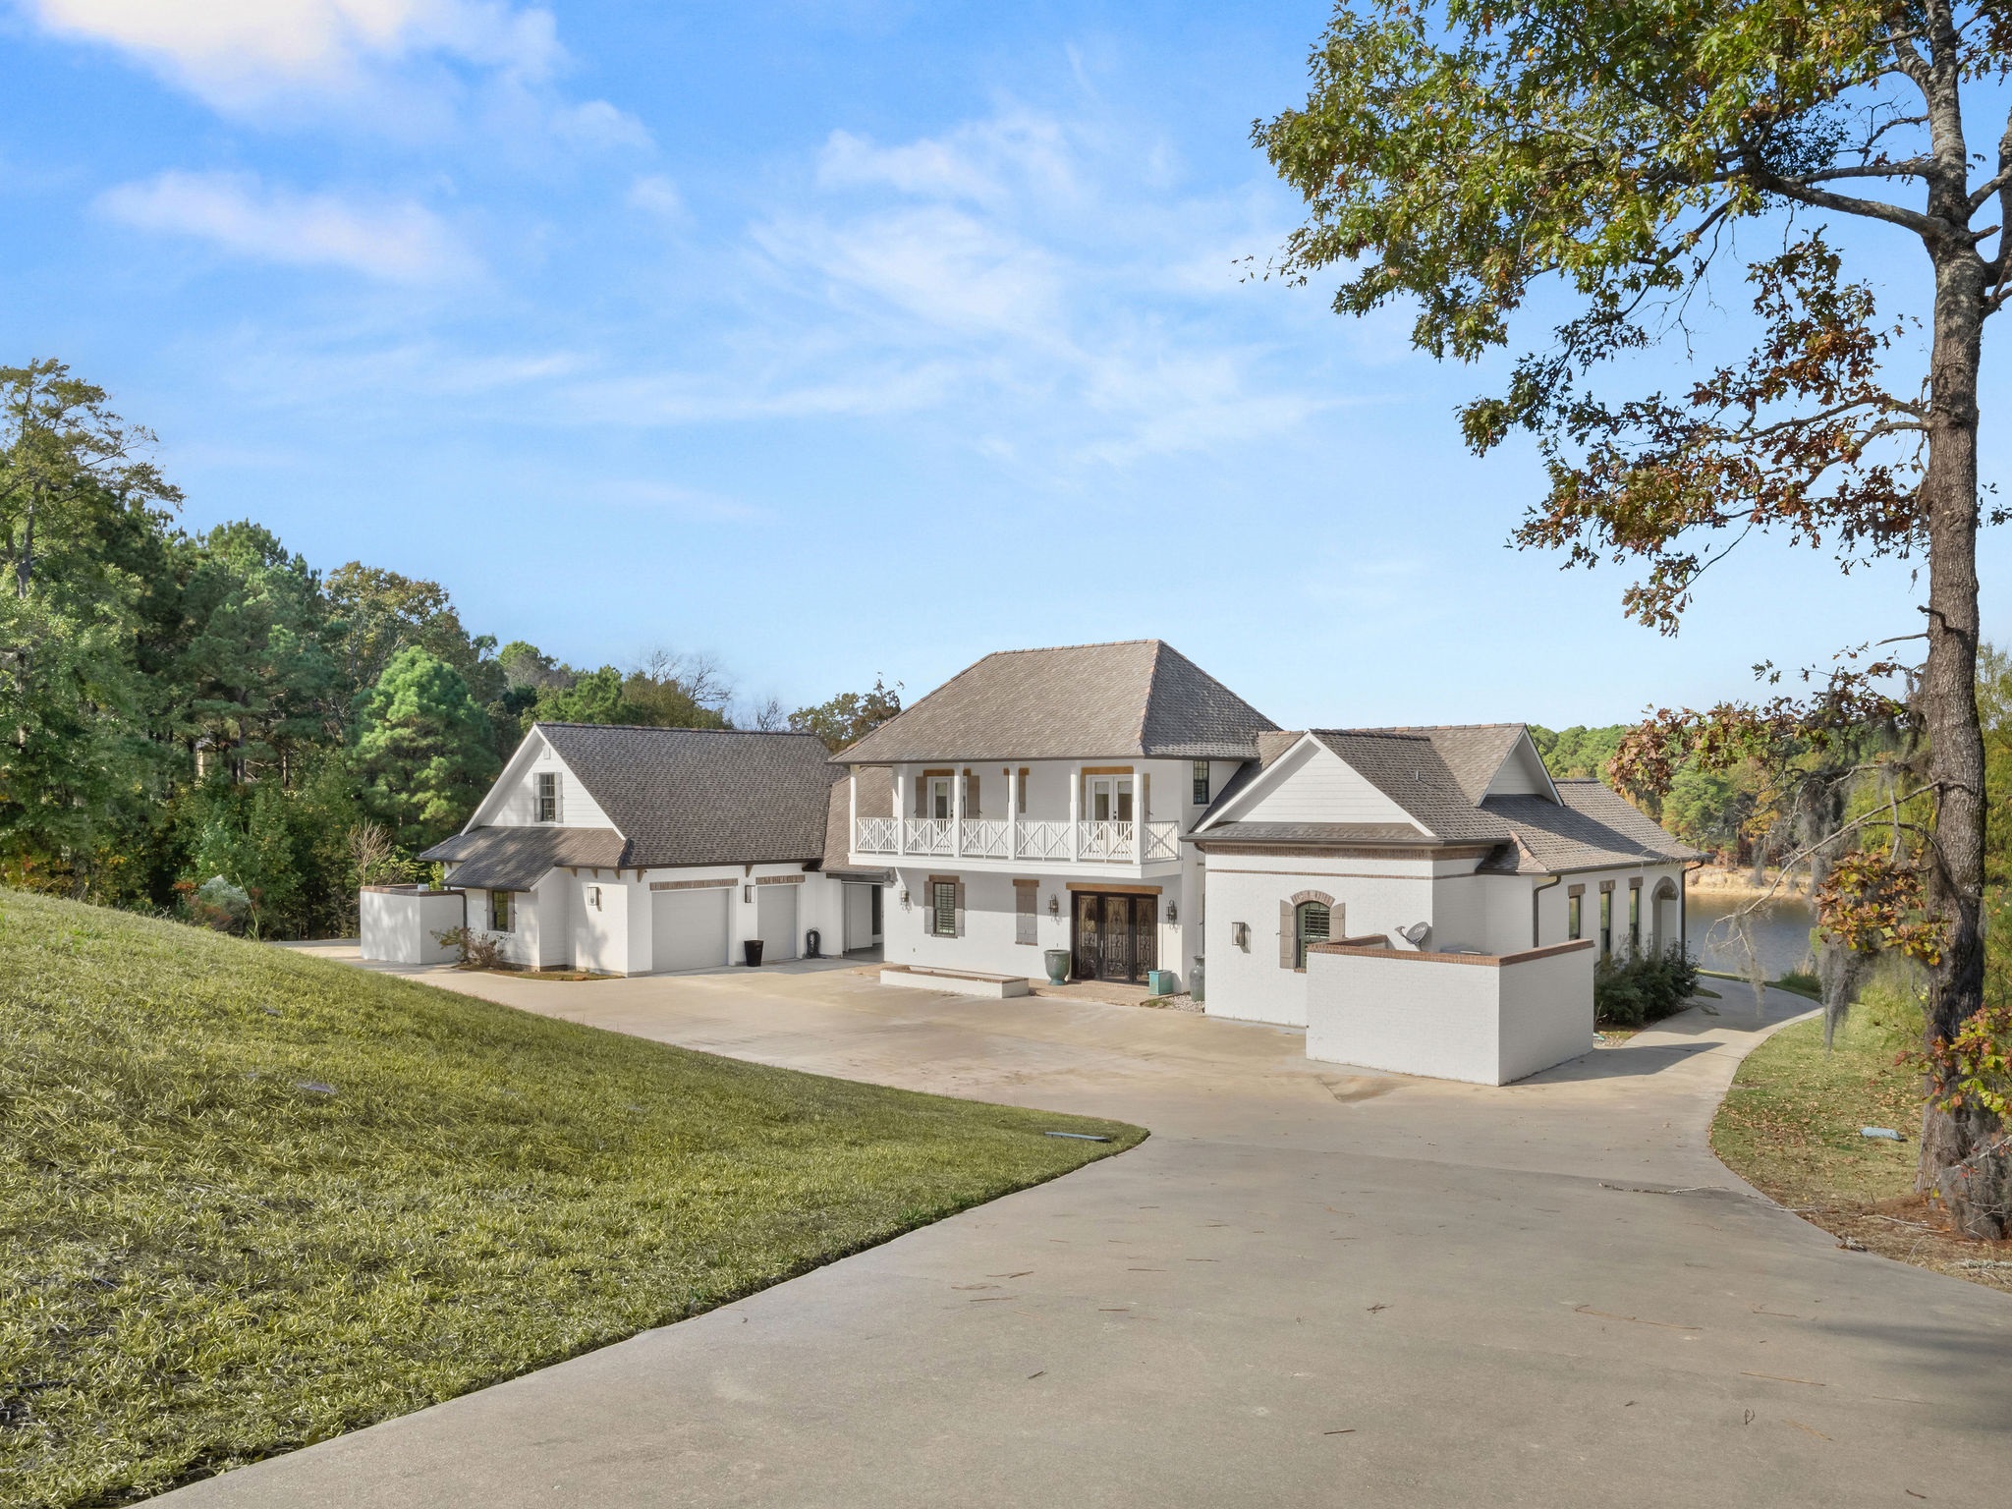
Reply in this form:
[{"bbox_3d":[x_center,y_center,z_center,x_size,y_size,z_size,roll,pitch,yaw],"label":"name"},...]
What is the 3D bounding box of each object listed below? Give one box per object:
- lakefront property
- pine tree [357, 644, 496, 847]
[{"bbox_3d":[0.317,1.640,43.652,36.300,10.300,22.400,-2,-2,42],"label":"lakefront property"},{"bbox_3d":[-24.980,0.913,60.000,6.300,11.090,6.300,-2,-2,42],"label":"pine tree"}]

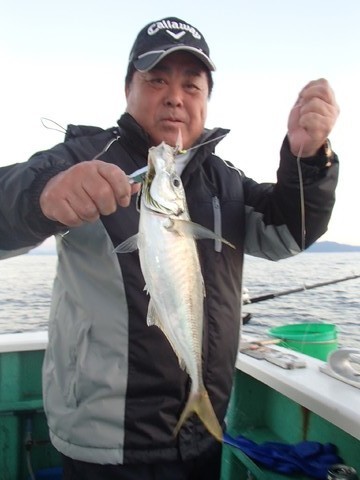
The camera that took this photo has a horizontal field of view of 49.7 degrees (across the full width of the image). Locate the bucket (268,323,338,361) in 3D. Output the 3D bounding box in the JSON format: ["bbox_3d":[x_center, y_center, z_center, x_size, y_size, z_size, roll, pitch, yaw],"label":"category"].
[{"bbox_3d":[0.526,0.514,1.645,0.295,0.260,0.295,-1,-2,0],"label":"bucket"}]

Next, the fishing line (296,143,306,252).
[{"bbox_3d":[0.188,-0.066,0.600,0.014,0.168,0.012,-2,-2,0],"label":"fishing line"}]

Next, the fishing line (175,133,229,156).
[{"bbox_3d":[0.036,-0.149,0.600,0.085,0.012,0.012,-22,0,0],"label":"fishing line"}]

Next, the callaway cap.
[{"bbox_3d":[-0.017,-0.415,0.825,0.175,0.140,0.255,0,16,-9],"label":"callaway cap"}]

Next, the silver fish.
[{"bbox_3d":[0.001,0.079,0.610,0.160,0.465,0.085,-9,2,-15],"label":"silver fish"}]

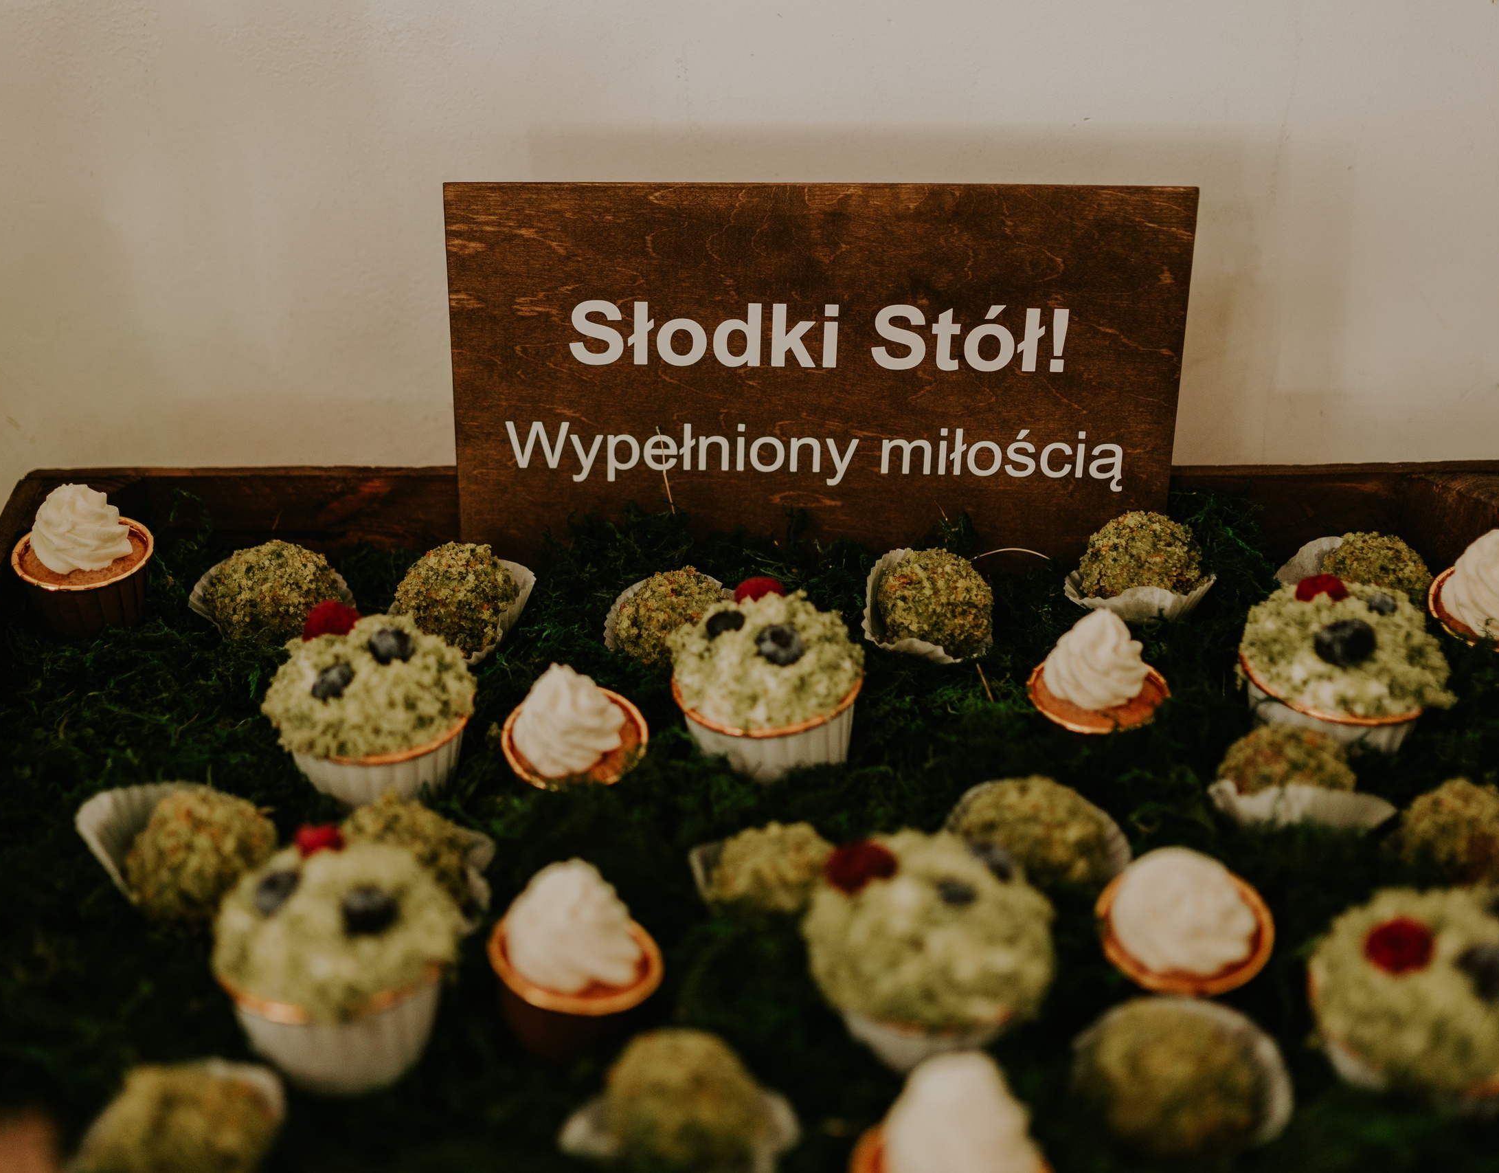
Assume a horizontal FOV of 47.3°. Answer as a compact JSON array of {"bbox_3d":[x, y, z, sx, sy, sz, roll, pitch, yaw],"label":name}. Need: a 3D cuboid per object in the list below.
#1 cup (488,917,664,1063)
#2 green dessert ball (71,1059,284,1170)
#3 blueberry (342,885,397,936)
[{"bbox_3d":[-0.051,0.117,0.500,0.051,0.033,0.051,4,39,-4],"label":"cup"},{"bbox_3d":[-0.149,0.149,0.450,0.055,0.027,0.055,0,38,0],"label":"green dessert ball"},{"bbox_3d":[-0.107,0.091,0.480,0.016,0.013,0.016,0,39,0],"label":"blueberry"}]

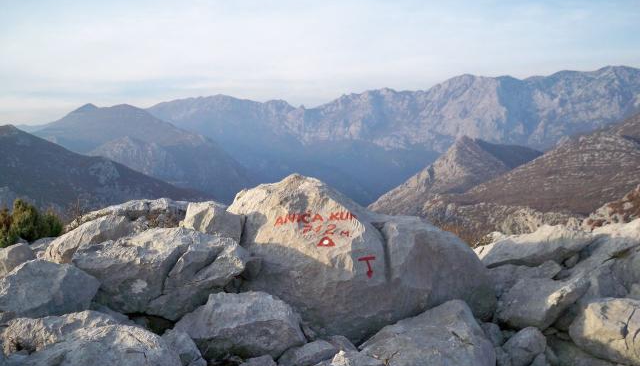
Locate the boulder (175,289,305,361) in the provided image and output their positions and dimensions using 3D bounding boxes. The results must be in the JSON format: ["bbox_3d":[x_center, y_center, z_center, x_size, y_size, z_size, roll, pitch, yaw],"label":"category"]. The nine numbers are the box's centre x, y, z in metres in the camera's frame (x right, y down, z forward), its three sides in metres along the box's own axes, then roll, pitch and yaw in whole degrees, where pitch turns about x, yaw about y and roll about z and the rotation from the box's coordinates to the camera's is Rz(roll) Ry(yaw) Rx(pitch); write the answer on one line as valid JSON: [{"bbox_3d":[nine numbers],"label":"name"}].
[{"bbox_3d":[-0.476,0.857,3.920,0.773,0.437,0.560,0,2,0],"label":"boulder"}]

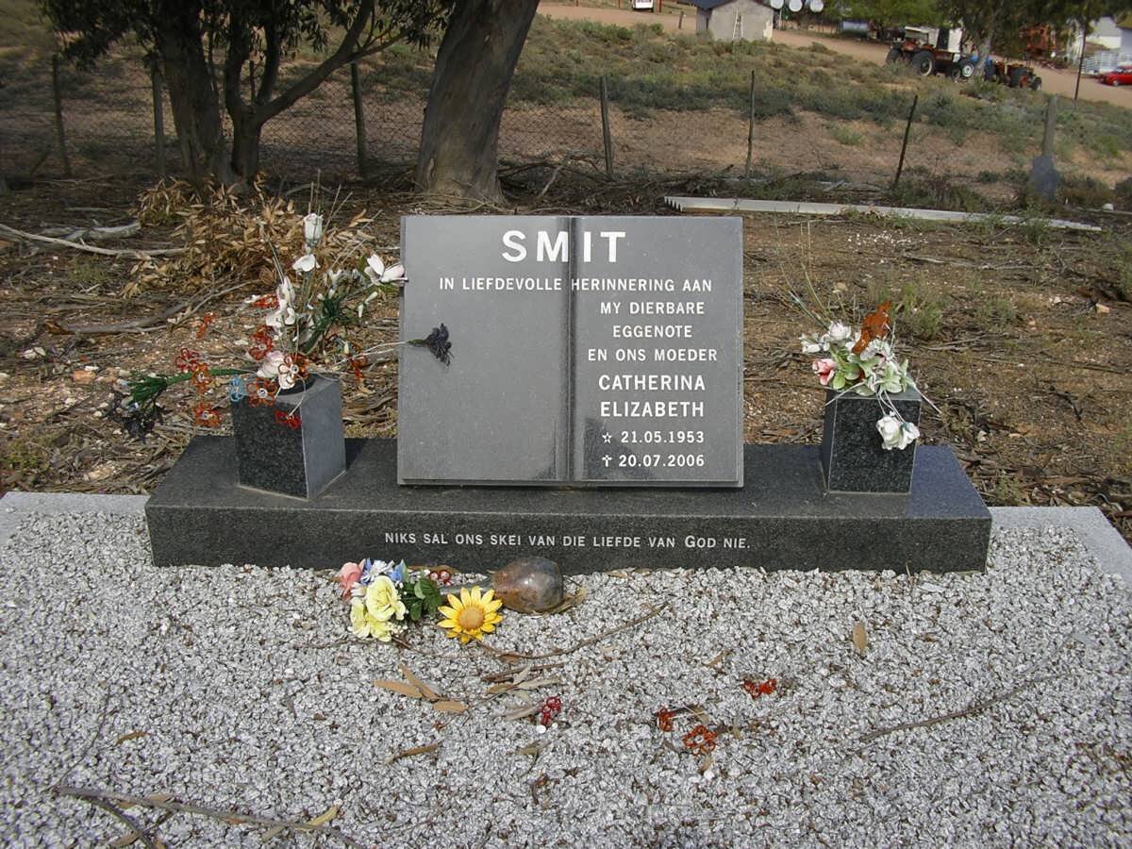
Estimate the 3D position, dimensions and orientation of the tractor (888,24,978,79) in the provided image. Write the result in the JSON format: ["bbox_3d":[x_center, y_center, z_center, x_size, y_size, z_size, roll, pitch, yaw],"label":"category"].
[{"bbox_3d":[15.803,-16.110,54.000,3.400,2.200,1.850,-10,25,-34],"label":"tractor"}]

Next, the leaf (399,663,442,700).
[{"bbox_3d":[-0.239,0.420,2.025,0.017,0.012,0.119,-18,30,-36],"label":"leaf"}]

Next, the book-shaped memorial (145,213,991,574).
[{"bbox_3d":[0.010,-0.073,2.414,1.584,0.597,0.376,1,24,0],"label":"book-shaped memorial"}]

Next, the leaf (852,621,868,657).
[{"bbox_3d":[0.466,0.338,1.972,0.023,0.012,0.090,9,25,19],"label":"leaf"}]

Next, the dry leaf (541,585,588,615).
[{"bbox_3d":[0.005,0.291,2.054,0.023,0.025,0.113,18,29,36],"label":"dry leaf"}]

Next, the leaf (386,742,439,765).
[{"bbox_3d":[-0.230,0.493,1.862,0.087,0.012,0.015,-12,27,-26],"label":"leaf"}]

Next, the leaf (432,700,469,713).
[{"bbox_3d":[-0.167,0.408,1.806,0.049,0.012,0.027,-4,24,-10],"label":"leaf"}]

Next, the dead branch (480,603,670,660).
[{"bbox_3d":[0.031,0.330,1.984,0.336,0.022,0.077,-9,25,-21],"label":"dead branch"}]

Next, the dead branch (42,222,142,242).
[{"bbox_3d":[-2.126,-0.875,5.571,0.450,0.080,0.150,-9,25,-21],"label":"dead branch"}]

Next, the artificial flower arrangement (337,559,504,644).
[{"bbox_3d":[-0.258,0.312,2.182,0.303,0.079,0.149,1,24,0],"label":"artificial flower arrangement"}]

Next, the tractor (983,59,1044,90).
[{"bbox_3d":[20.892,-16.313,58.000,2.900,1.600,1.600,-11,25,-36],"label":"tractor"}]

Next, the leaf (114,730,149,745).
[{"bbox_3d":[-0.657,0.477,1.887,0.051,0.012,0.013,-12,27,-27],"label":"leaf"}]

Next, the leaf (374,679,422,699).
[{"bbox_3d":[-0.267,0.427,2.007,0.100,0.012,0.022,12,26,23],"label":"leaf"}]

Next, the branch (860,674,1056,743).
[{"bbox_3d":[0.579,0.410,1.801,0.376,0.020,0.024,-11,26,-24],"label":"branch"}]

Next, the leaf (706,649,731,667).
[{"bbox_3d":[0.257,0.394,2.093,0.013,0.012,0.066,23,32,40],"label":"leaf"}]

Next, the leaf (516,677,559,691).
[{"bbox_3d":[-0.044,0.422,2.024,0.078,0.012,0.017,-10,26,-22],"label":"leaf"}]

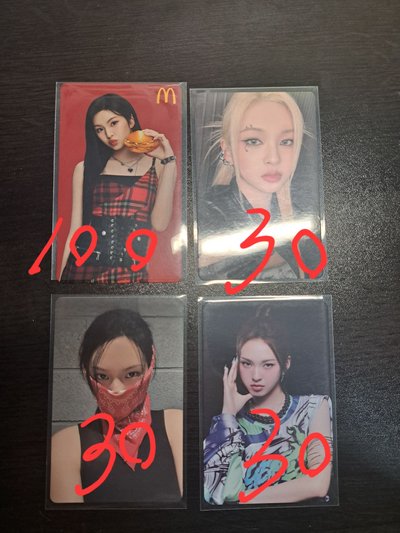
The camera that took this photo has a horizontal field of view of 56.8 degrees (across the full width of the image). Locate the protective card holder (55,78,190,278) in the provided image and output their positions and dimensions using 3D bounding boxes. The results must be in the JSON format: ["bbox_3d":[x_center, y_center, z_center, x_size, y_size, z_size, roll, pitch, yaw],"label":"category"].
[{"bbox_3d":[-0.035,-0.038,0.164,0.059,0.001,0.089,0,87,-2],"label":"protective card holder"}]

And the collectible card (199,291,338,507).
[{"bbox_3d":[0.029,0.058,0.160,0.059,0.001,0.089,-1,87,-2],"label":"collectible card"}]

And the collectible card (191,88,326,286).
[{"bbox_3d":[0.026,-0.037,0.166,0.059,0.001,0.089,-2,87,-2],"label":"collectible card"}]

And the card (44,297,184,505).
[{"bbox_3d":[-0.035,0.057,0.159,0.059,0.001,0.089,0,87,-2],"label":"card"}]

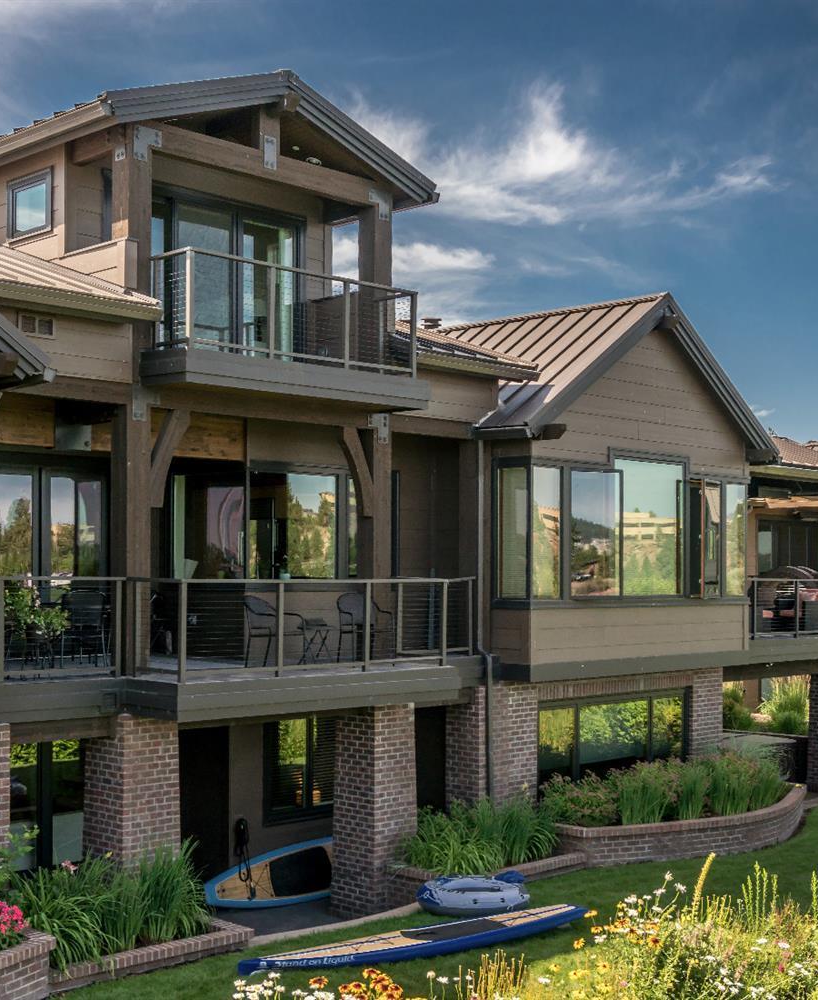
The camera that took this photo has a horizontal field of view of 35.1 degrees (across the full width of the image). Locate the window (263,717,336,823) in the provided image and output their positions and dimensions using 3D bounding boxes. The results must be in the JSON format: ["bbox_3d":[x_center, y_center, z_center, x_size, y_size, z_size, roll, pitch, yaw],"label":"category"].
[{"bbox_3d":[-1.360,3.510,16.700,1.320,1.380,0.120,2,-3,-42],"label":"window"}]

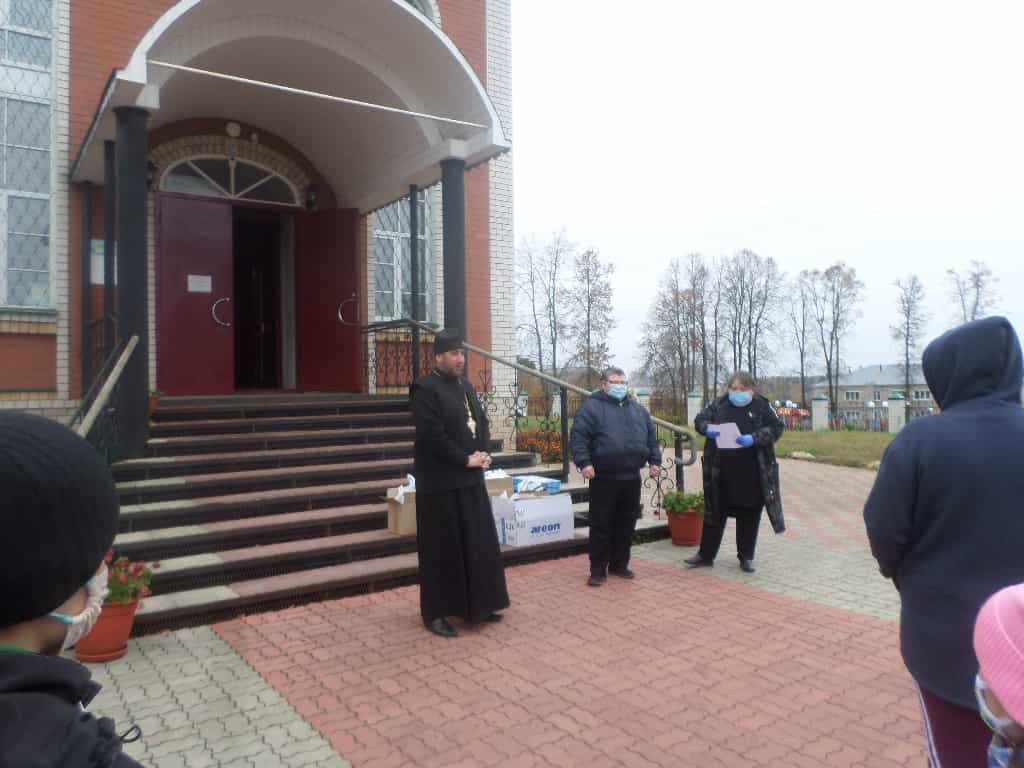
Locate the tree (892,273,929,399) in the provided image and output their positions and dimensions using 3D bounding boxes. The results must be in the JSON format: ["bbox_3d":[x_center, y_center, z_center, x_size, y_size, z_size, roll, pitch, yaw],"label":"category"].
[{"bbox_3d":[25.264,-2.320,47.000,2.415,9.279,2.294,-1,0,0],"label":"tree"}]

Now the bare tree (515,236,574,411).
[{"bbox_3d":[2.066,-3.877,47.000,3.800,11.760,3.800,-1,0,0],"label":"bare tree"}]

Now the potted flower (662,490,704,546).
[{"bbox_3d":[1.630,1.219,6.921,0.420,0.520,0.420,-1,0,0],"label":"potted flower"}]

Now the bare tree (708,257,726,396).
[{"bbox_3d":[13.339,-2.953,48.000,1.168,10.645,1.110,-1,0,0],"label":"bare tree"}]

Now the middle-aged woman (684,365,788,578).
[{"bbox_3d":[1.895,0.704,6.270,0.780,1.620,0.500,-1,0,14],"label":"middle-aged woman"}]

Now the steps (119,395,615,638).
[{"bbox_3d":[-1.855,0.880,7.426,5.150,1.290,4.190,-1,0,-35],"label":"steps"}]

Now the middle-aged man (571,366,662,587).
[{"bbox_3d":[0.780,0.675,5.711,0.680,1.650,0.400,-1,0,-2],"label":"middle-aged man"}]

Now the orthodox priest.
[{"bbox_3d":[-0.344,0.599,4.640,0.580,1.850,0.500,-1,1,-45],"label":"orthodox priest"}]

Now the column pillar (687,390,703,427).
[{"bbox_3d":[6.540,0.878,26.500,0.430,1.290,0.430,0,1,44],"label":"column pillar"}]

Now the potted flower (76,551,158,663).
[{"bbox_3d":[-2.407,1.294,4.400,0.520,0.650,0.500,-1,0,-35],"label":"potted flower"}]

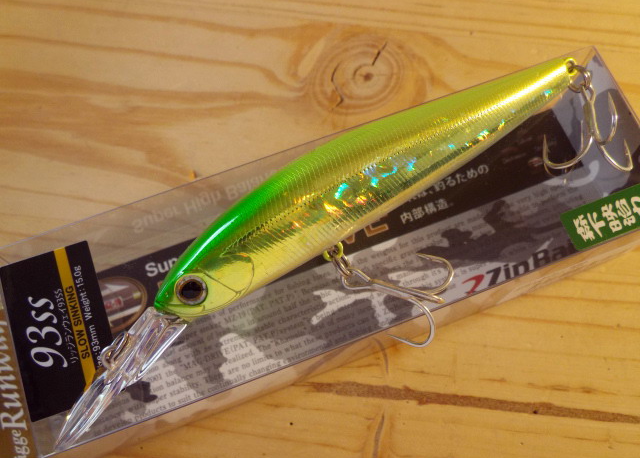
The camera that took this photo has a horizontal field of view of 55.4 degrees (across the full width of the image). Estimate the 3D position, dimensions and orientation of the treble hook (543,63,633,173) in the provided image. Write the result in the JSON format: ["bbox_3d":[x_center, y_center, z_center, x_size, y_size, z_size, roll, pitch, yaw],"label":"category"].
[{"bbox_3d":[0.053,-0.024,0.117,0.018,0.015,0.022,4,66,5],"label":"treble hook"}]

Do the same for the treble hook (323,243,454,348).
[{"bbox_3d":[0.011,0.010,0.107,0.022,0.015,0.018,18,84,10],"label":"treble hook"}]

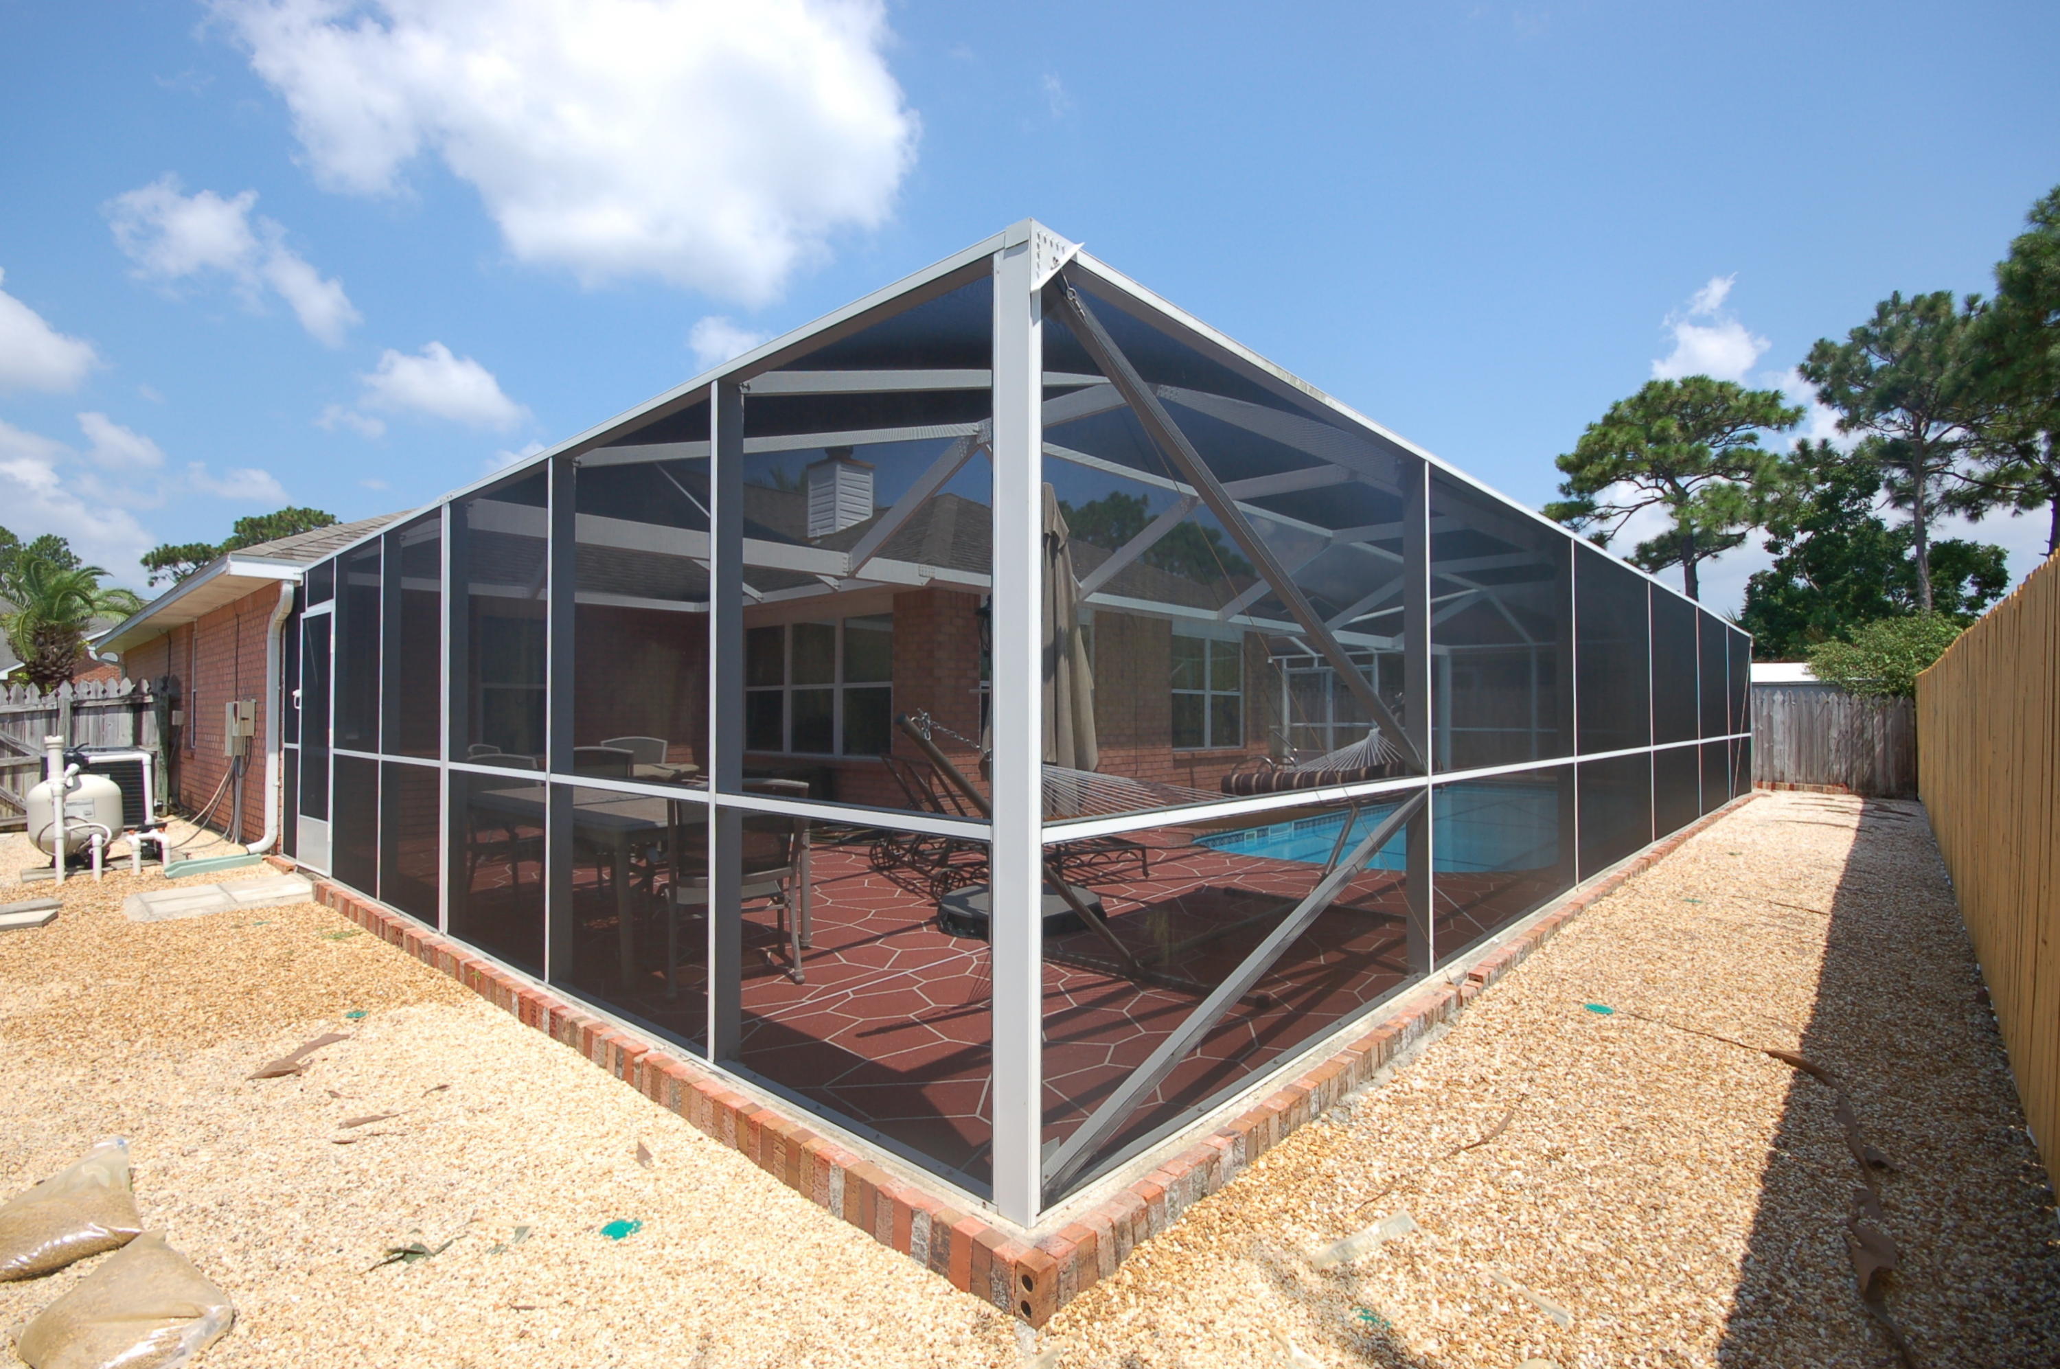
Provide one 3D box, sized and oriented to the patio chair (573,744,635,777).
[{"bbox_3d":[-3.039,0.952,6.464,0.540,0.920,0.600,-1,-2,16],"label":"patio chair"}]

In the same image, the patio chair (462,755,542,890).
[{"bbox_3d":[-3.370,0.928,5.705,0.600,0.920,0.540,-1,-2,38],"label":"patio chair"}]

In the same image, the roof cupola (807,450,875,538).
[{"bbox_3d":[-2.900,-2.973,13.332,0.750,1.464,0.720,-2,-3,45],"label":"roof cupola"}]

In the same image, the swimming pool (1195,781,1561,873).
[{"bbox_3d":[5.496,2.218,9.900,9.200,1.400,2.780,2,-3,-44],"label":"swimming pool"}]

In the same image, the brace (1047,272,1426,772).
[{"bbox_3d":[0.900,-0.344,3.034,0.058,0.050,2.771,-2,-32,45],"label":"brace"}]

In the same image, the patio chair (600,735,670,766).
[{"bbox_3d":[-3.548,0.948,7.559,0.570,0.940,0.600,0,-2,-9],"label":"patio chair"}]

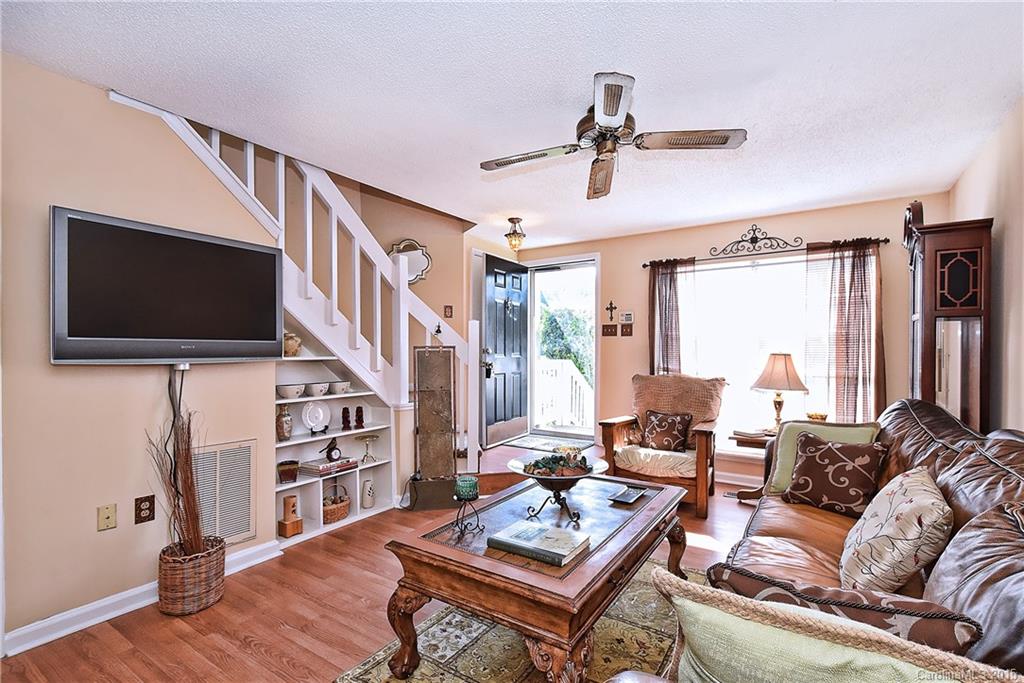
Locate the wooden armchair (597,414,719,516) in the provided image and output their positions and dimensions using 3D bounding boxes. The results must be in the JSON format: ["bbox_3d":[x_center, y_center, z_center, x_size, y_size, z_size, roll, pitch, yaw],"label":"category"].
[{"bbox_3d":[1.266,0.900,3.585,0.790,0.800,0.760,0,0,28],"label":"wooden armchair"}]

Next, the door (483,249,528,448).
[{"bbox_3d":[-0.049,0.097,4.882,0.050,2.030,0.910,0,0,37],"label":"door"}]

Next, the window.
[{"bbox_3d":[2.192,0.135,3.866,1.690,1.750,0.120,0,-1,36],"label":"window"}]

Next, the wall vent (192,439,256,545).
[{"bbox_3d":[-1.584,0.847,2.306,0.030,0.565,0.390,0,-1,36],"label":"wall vent"}]

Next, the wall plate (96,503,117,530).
[{"bbox_3d":[-1.875,0.820,1.978,0.010,0.114,0.070,0,0,37],"label":"wall plate"}]

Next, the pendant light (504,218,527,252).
[{"bbox_3d":[0.031,-0.965,3.916,0.200,0.320,0.200,0,0,0],"label":"pendant light"}]

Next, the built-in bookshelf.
[{"bbox_3d":[-1.270,0.572,3.014,0.280,1.425,0.870,0,0,37],"label":"built-in bookshelf"}]

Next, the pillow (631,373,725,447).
[{"bbox_3d":[1.371,0.577,3.648,0.720,0.550,0.200,0,-19,36],"label":"pillow"}]

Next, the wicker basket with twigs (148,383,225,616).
[{"bbox_3d":[-1.577,0.756,2.093,0.260,1.040,0.310,0,-1,36],"label":"wicker basket with twigs"}]

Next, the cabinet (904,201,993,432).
[{"bbox_3d":[2.580,0.217,2.553,0.310,2.180,0.470,0,-1,36],"label":"cabinet"}]

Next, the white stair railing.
[{"bbox_3d":[-1.371,-0.015,3.099,1.100,2.300,2.450,0,-1,36],"label":"white stair railing"}]

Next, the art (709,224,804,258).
[{"bbox_3d":[2.196,-0.945,3.876,0.750,0.250,0.020,0,0,37],"label":"art"}]

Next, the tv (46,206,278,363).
[{"bbox_3d":[-1.661,-0.229,2.183,0.100,0.650,0.965,0,0,33],"label":"tv"}]

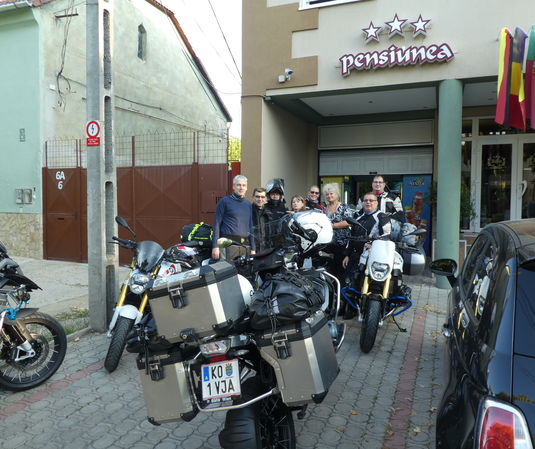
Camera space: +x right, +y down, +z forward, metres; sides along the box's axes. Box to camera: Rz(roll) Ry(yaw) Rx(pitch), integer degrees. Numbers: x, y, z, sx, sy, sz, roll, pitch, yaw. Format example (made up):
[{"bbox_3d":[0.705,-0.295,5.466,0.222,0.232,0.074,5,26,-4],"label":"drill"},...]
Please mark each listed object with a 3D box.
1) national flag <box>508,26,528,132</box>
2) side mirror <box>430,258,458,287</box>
[{"bbox_3d":[4.147,-2.420,6.820,0.170,1.700,0.850,1,2,19],"label":"national flag"},{"bbox_3d":[1.313,0.352,3.080,0.210,0.190,0.130,1,2,17],"label":"side mirror"}]

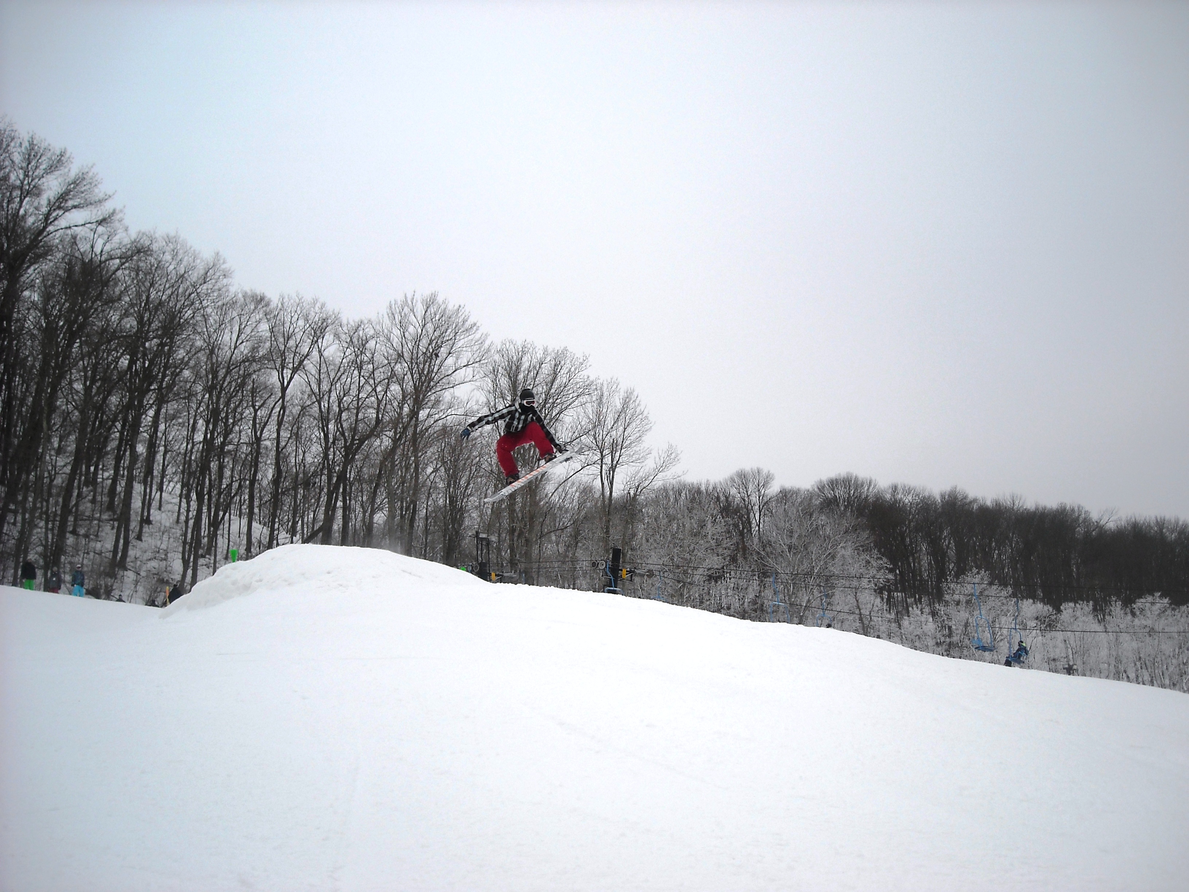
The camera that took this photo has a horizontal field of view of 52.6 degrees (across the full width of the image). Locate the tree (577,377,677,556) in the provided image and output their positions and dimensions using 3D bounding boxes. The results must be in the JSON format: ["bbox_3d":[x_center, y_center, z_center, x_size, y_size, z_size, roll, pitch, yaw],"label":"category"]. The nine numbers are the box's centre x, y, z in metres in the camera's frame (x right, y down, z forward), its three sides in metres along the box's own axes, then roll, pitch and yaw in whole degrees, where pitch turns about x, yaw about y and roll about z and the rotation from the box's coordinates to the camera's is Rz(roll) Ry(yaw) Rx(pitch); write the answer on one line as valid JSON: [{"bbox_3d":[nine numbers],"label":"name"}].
[{"bbox_3d":[2.249,2.439,82.000,6.600,14.300,6.400,0,-6,0],"label":"tree"}]

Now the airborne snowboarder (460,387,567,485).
[{"bbox_3d":[-0.961,-0.122,14.300,1.150,1.200,0.750,3,-7,-30],"label":"airborne snowboarder"}]

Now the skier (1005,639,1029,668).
[{"bbox_3d":[18.633,9.235,53.000,0.950,1.300,0.600,-4,-7,31],"label":"skier"}]

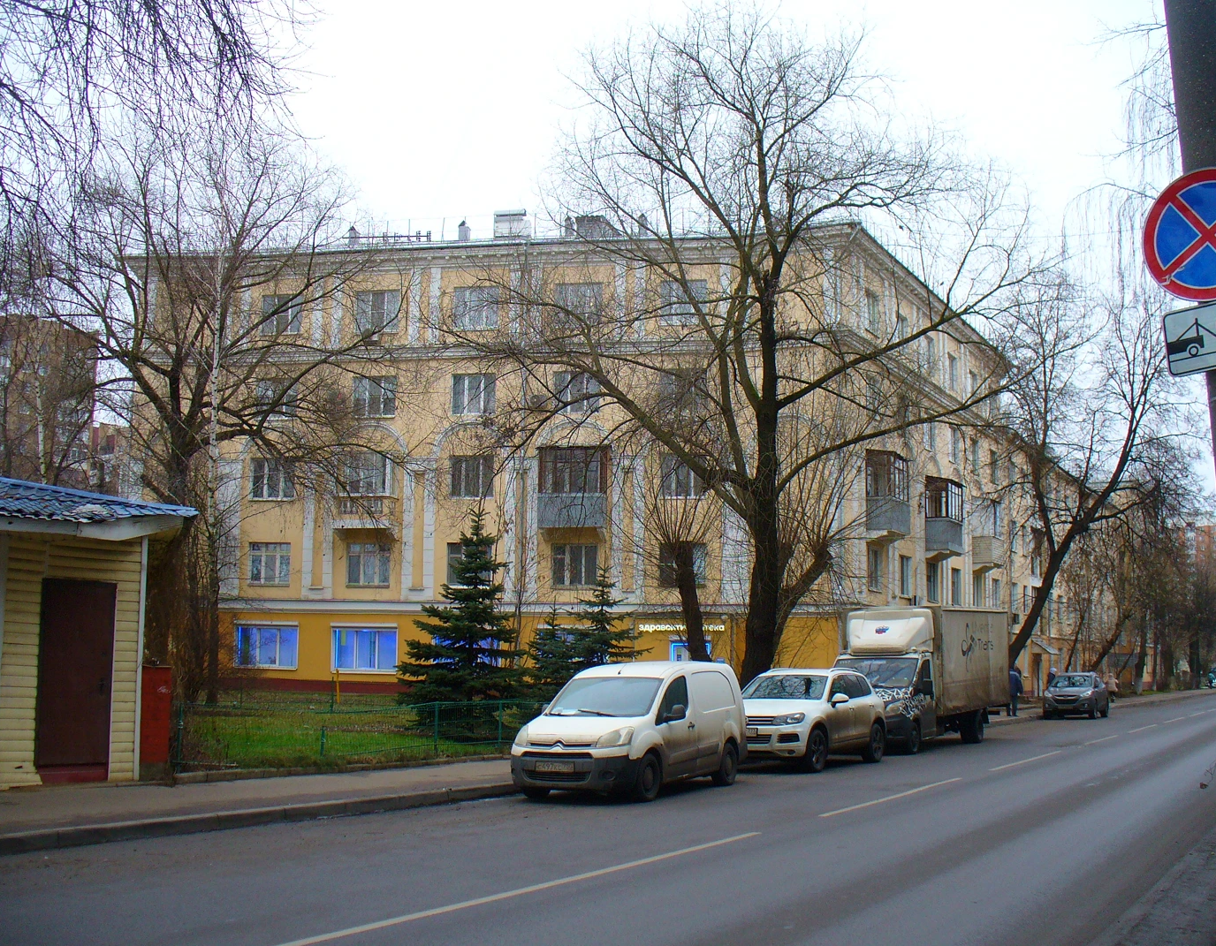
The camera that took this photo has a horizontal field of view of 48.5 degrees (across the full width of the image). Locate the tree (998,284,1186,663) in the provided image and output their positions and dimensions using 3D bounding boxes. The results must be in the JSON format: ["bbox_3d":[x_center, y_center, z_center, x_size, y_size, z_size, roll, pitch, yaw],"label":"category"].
[{"bbox_3d":[20.774,0.693,58.008,8.100,18.430,7.800,-2,-8,20],"label":"tree"}]

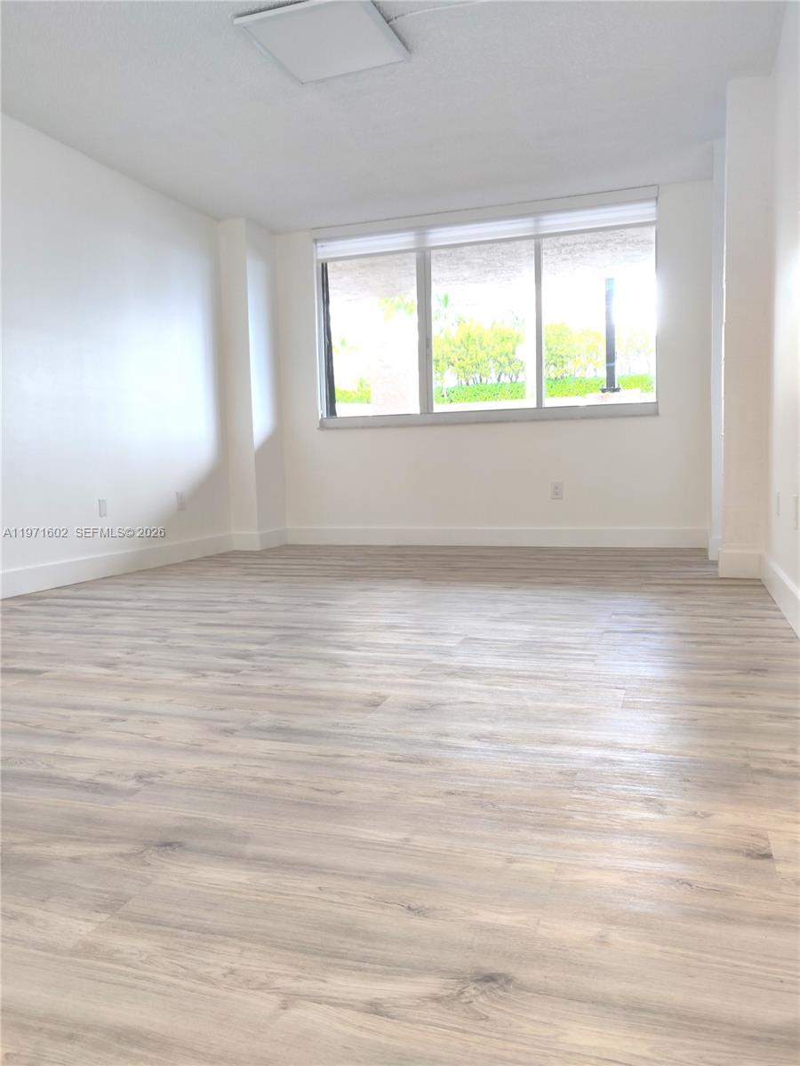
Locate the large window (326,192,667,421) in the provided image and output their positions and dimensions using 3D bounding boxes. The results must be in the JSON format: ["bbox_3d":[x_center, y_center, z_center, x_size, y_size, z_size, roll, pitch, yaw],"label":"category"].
[{"bbox_3d":[0.598,-1.641,5.983,2.668,1.513,0.100,0,5,19],"label":"large window"}]

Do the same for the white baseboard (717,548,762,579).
[{"bbox_3d":[1.845,0.174,4.186,0.211,0.146,0.020,0,5,19],"label":"white baseboard"}]

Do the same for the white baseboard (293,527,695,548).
[{"bbox_3d":[0.614,0.034,6.099,3.395,0.146,0.020,0,5,19],"label":"white baseboard"}]

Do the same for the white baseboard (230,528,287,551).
[{"bbox_3d":[-1.168,0.046,6.471,0.246,0.146,0.496,0,5,19],"label":"white baseboard"}]

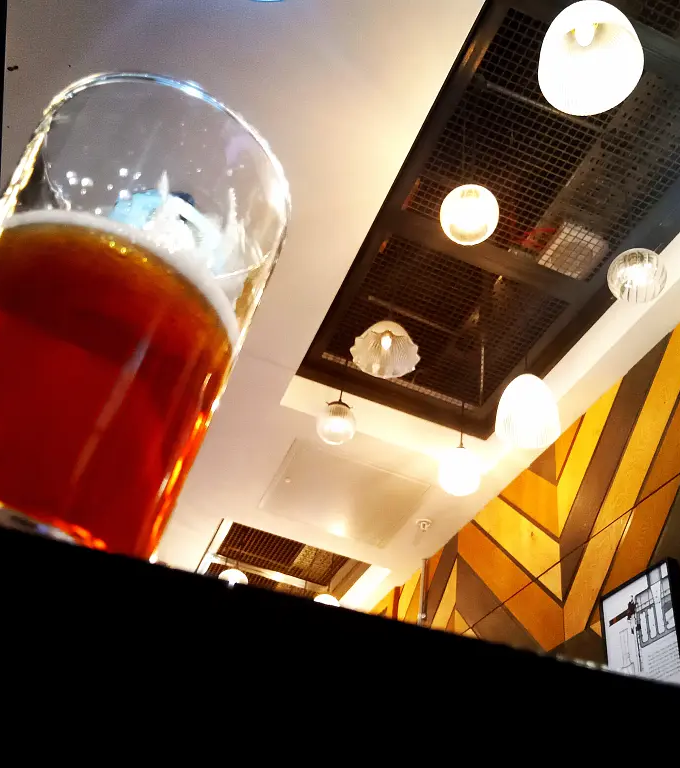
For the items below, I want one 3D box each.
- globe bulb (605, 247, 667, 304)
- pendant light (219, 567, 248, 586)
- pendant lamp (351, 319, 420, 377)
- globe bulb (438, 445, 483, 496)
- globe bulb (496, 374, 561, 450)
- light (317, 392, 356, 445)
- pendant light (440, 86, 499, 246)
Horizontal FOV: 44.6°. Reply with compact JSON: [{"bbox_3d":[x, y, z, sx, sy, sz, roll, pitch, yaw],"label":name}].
[{"bbox_3d":[0.883,-0.323,2.470,0.169,0.152,0.169,6,-39,5],"label":"globe bulb"},{"bbox_3d":[-0.593,1.086,4.627,0.175,0.150,0.175,18,-40,-11],"label":"pendant light"},{"bbox_3d":[0.160,-0.145,2.884,0.234,0.140,0.234,6,-39,5],"label":"pendant lamp"},{"bbox_3d":[0.486,0.349,3.348,0.175,0.215,0.175,6,-39,5],"label":"globe bulb"},{"bbox_3d":[0.662,0.073,2.924,0.217,0.240,0.217,6,-39,5],"label":"globe bulb"},{"bbox_3d":[-0.013,0.139,3.286,0.158,0.225,0.158,6,-39,5],"label":"light"},{"bbox_3d":[0.409,-0.705,2.561,0.166,0.746,0.166,6,-39,5],"label":"pendant light"}]

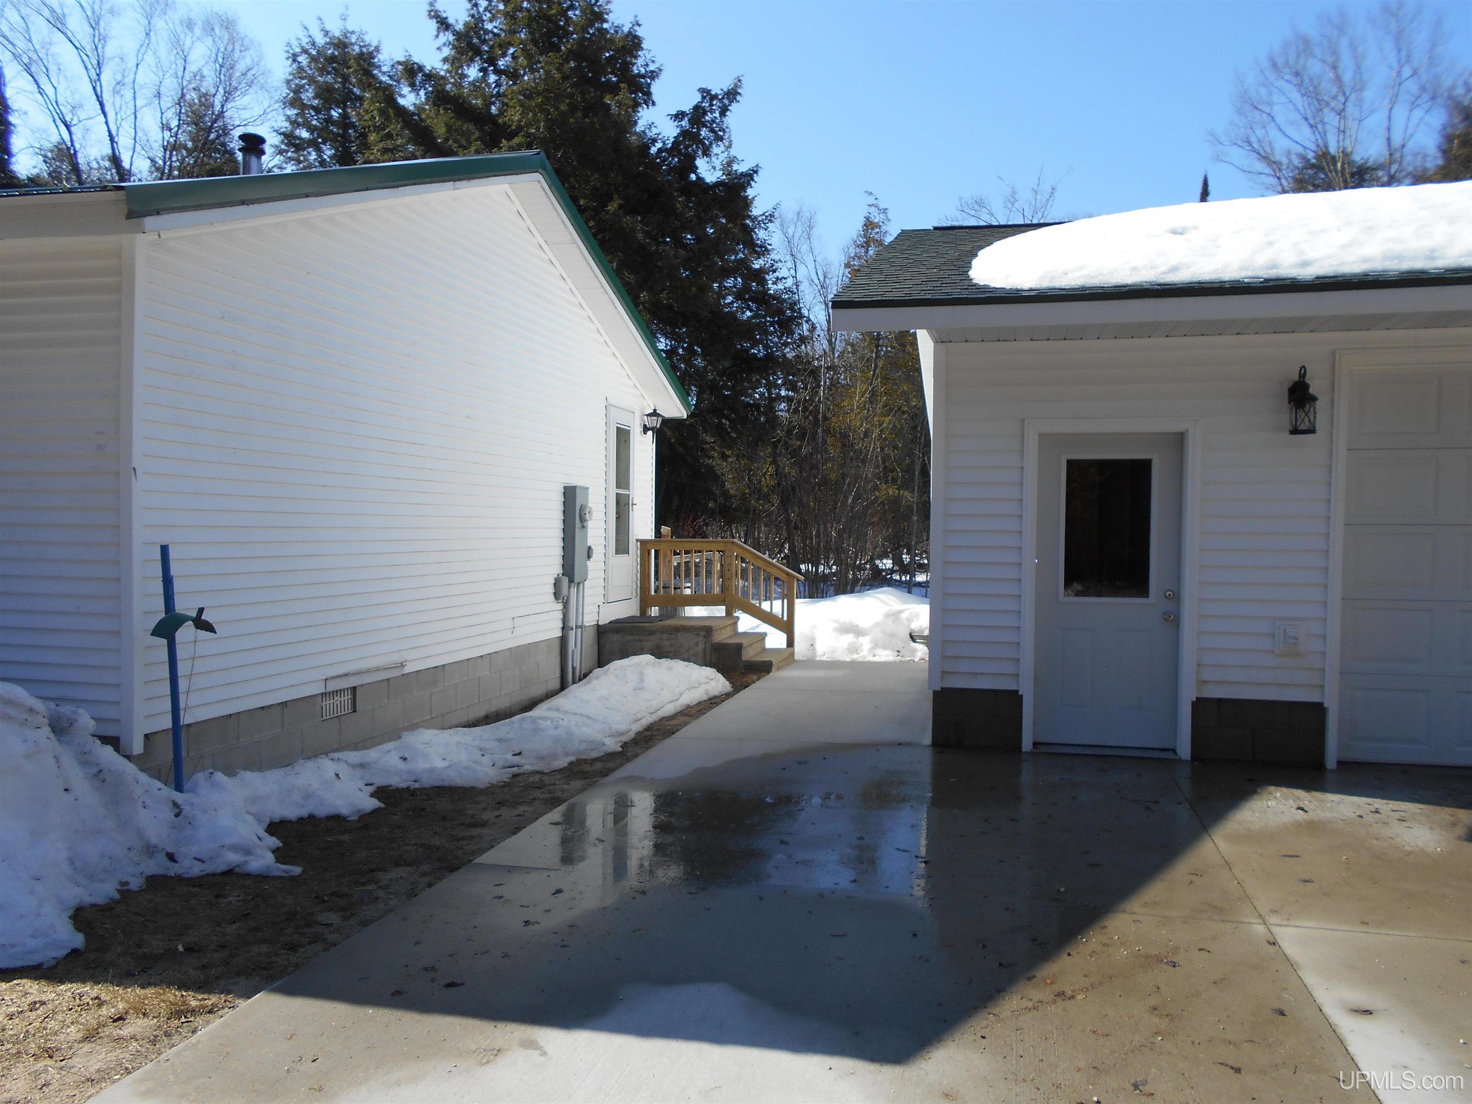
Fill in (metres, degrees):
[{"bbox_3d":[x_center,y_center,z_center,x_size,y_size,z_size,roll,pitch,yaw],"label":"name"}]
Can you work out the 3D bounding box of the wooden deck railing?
[{"bbox_3d":[-0.200,0.453,12.287,1.890,1.172,0.130,1,1,14],"label":"wooden deck railing"}]

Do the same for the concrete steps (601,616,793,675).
[{"bbox_3d":[-0.379,0.970,11.792,1.860,0.460,1.170,1,1,14],"label":"concrete steps"}]

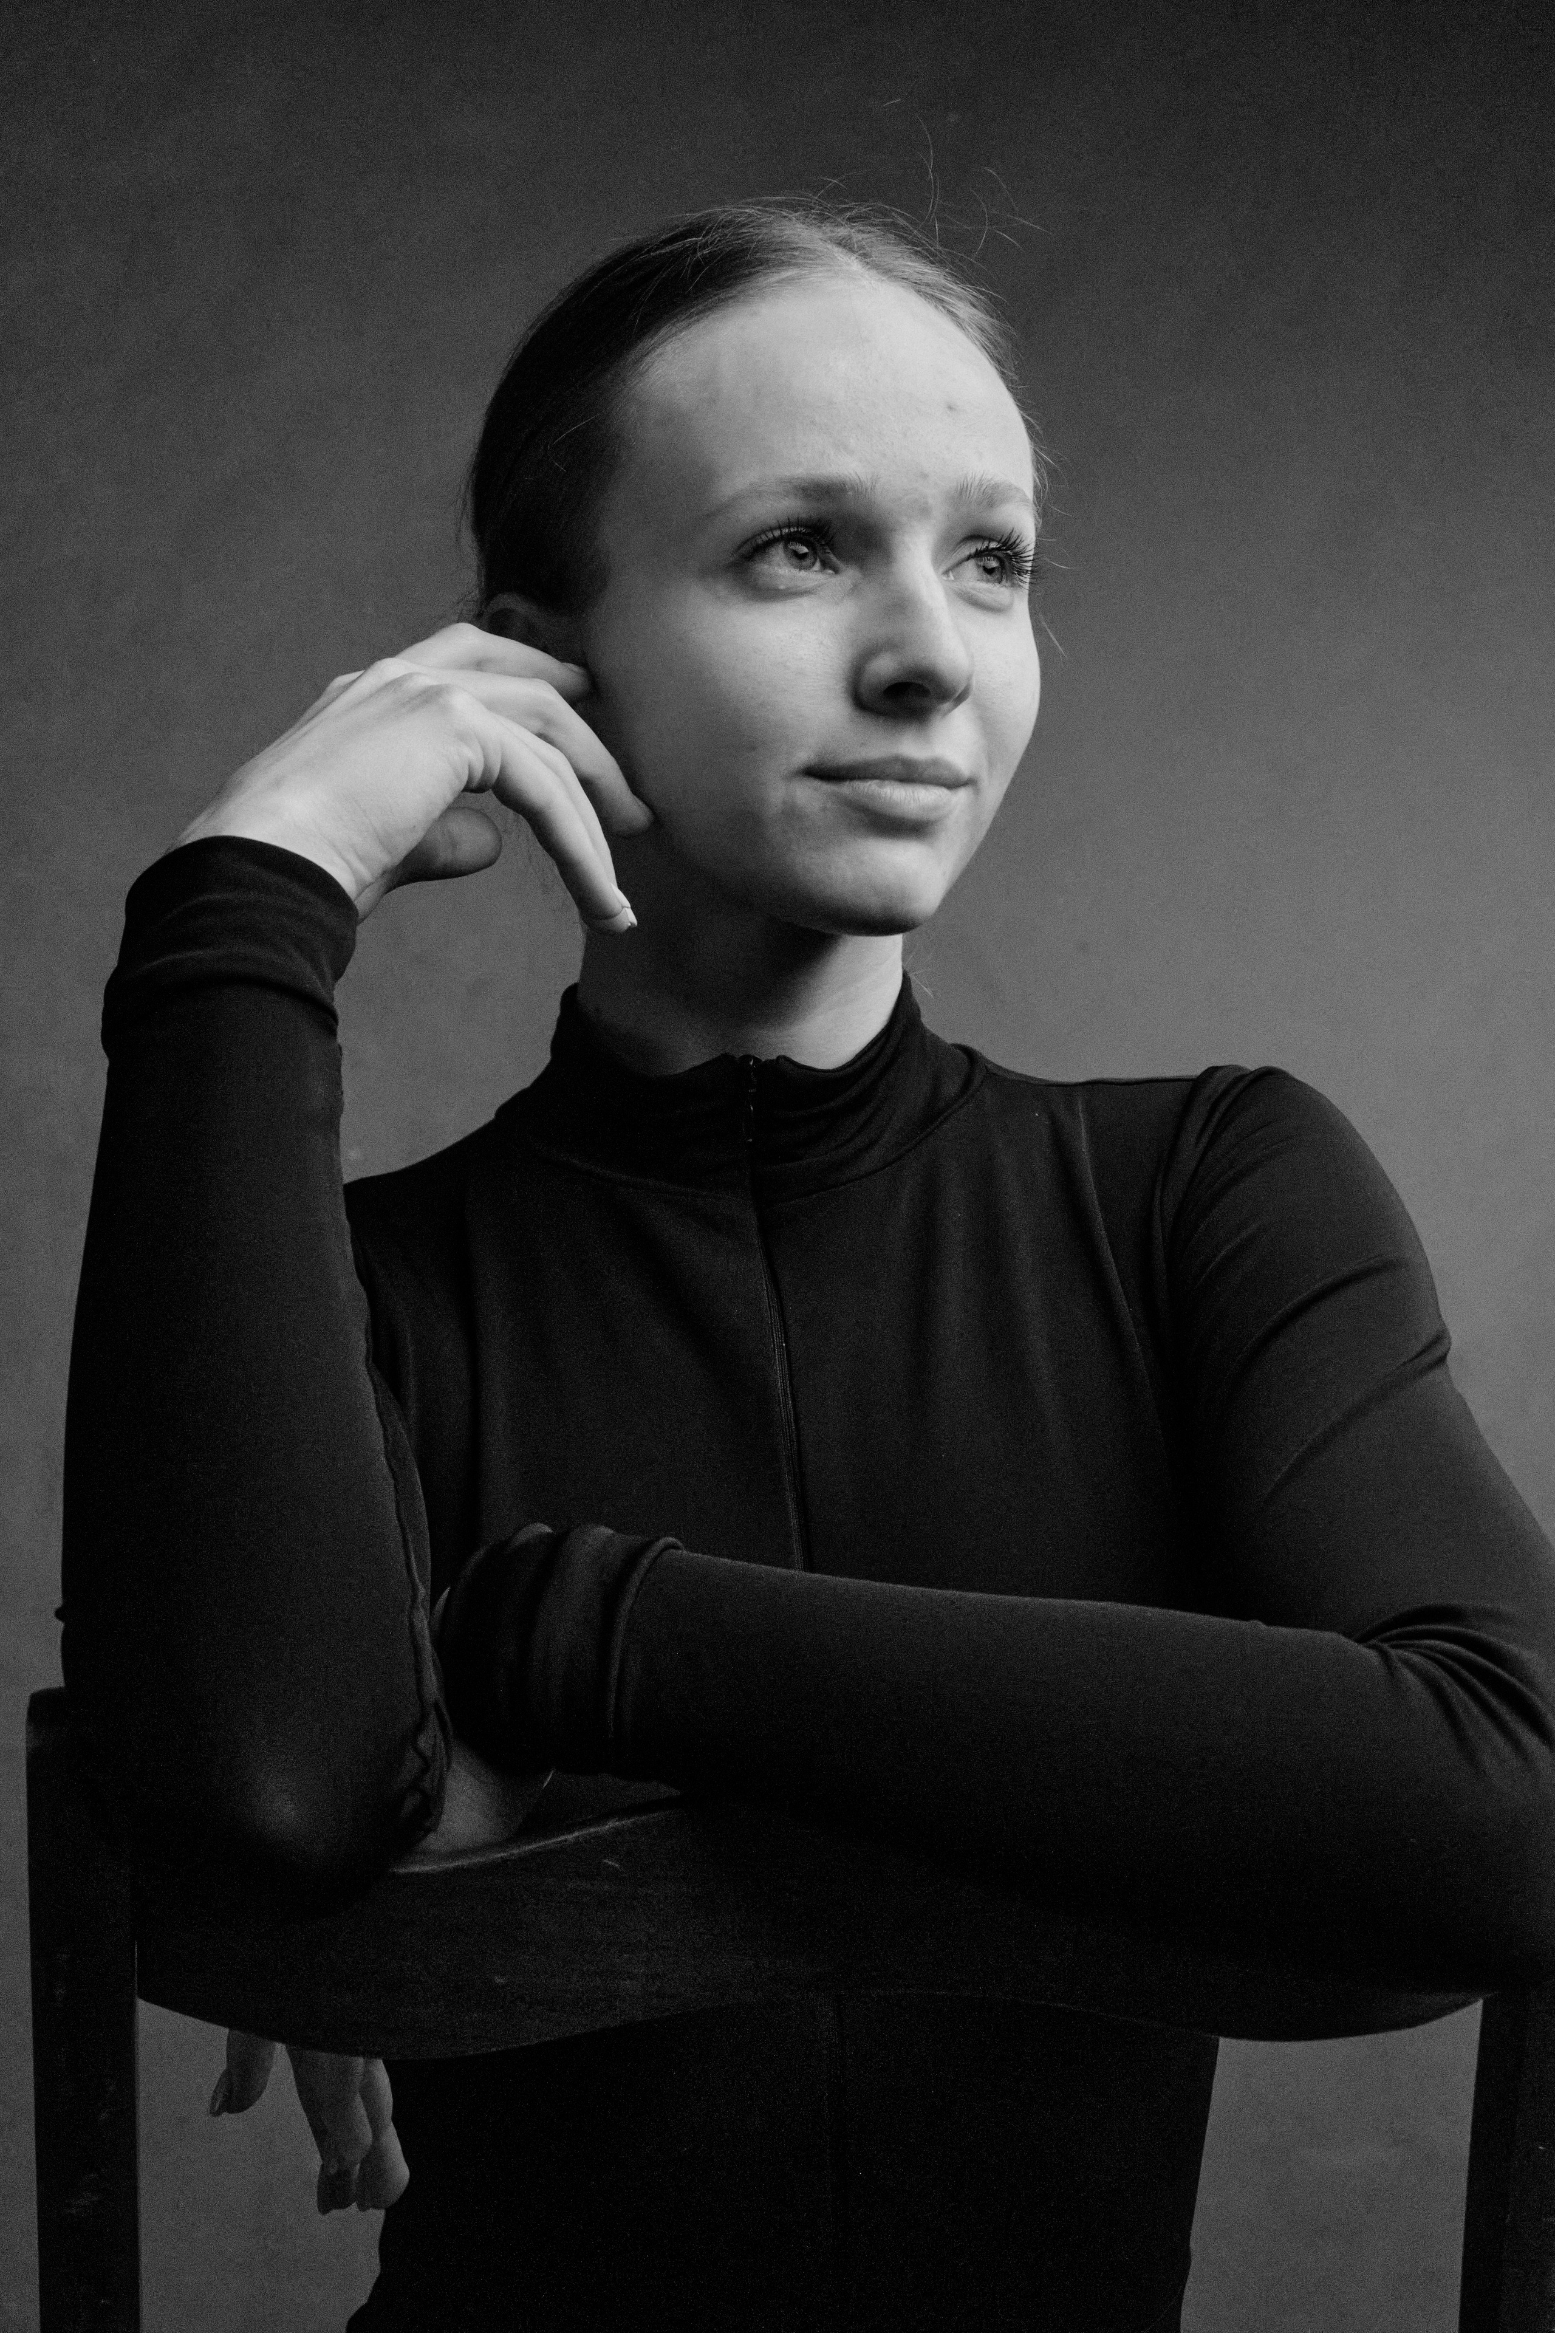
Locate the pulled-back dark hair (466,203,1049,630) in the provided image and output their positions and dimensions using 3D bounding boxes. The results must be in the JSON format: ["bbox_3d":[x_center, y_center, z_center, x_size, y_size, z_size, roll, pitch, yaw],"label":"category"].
[{"bbox_3d":[-0.010,-0.207,0.965,0.160,0.165,0.190,-1,-6,-32],"label":"pulled-back dark hair"}]

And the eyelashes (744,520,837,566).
[{"bbox_3d":[0.004,-0.174,0.885,0.026,0.012,0.012,-1,-6,-32],"label":"eyelashes"}]

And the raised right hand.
[{"bbox_3d":[-0.103,-0.112,0.905,0.138,0.090,0.088,-1,2,-17],"label":"raised right hand"}]

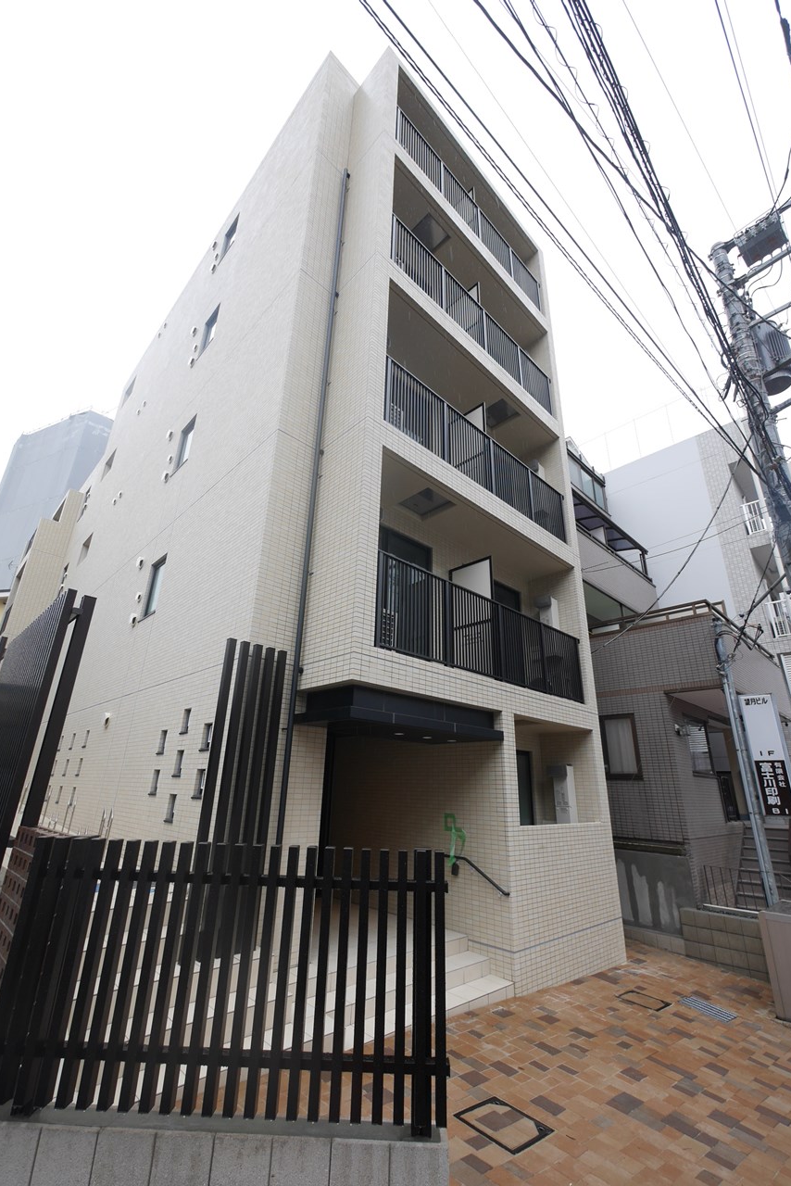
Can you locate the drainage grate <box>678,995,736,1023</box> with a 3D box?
[{"bbox_3d":[3.324,4.430,5.090,0.310,0.030,0.465,22,-26,-35],"label":"drainage grate"}]

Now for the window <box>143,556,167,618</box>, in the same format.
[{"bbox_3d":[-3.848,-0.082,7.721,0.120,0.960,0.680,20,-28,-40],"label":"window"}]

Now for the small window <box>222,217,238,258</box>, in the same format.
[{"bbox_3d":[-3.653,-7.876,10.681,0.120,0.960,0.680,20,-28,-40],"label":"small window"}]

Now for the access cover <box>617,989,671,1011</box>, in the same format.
[{"bbox_3d":[2.663,4.373,5.134,0.375,0.030,0.425,25,-30,-39],"label":"access cover"}]

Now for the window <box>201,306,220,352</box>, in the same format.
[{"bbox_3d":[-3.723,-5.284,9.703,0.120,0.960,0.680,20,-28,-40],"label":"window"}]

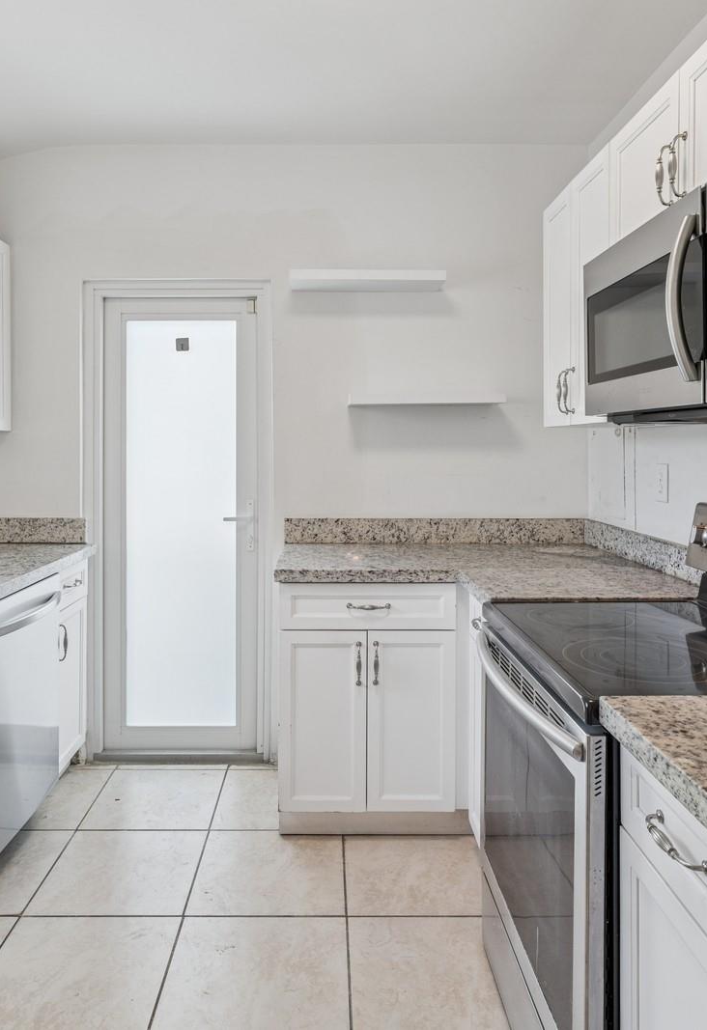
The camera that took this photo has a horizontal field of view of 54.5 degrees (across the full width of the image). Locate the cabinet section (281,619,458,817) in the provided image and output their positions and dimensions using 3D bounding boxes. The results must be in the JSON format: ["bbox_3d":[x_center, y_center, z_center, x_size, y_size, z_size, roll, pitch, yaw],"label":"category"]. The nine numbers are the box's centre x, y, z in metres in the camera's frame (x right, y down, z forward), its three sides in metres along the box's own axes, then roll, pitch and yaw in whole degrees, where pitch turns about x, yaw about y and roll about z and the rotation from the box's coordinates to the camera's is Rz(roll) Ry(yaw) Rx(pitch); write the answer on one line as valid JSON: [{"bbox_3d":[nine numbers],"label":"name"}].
[{"bbox_3d":[0.036,0.663,2.570,0.590,0.619,0.551,0,5,-2],"label":"cabinet section"}]

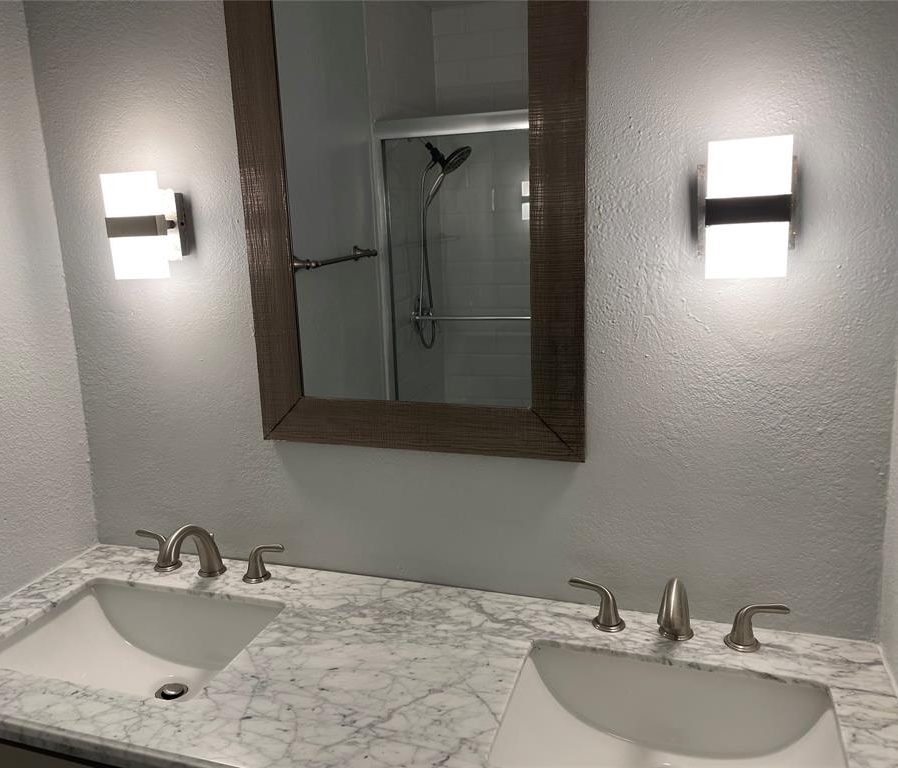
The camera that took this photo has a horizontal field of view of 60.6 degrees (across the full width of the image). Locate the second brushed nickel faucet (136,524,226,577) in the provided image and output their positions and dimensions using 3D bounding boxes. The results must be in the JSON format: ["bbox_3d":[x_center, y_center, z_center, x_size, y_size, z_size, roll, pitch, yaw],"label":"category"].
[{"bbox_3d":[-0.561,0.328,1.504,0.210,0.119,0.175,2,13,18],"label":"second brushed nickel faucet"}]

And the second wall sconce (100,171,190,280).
[{"bbox_3d":[-0.568,-0.295,1.441,0.131,0.192,0.078,2,13,18],"label":"second wall sconce"}]

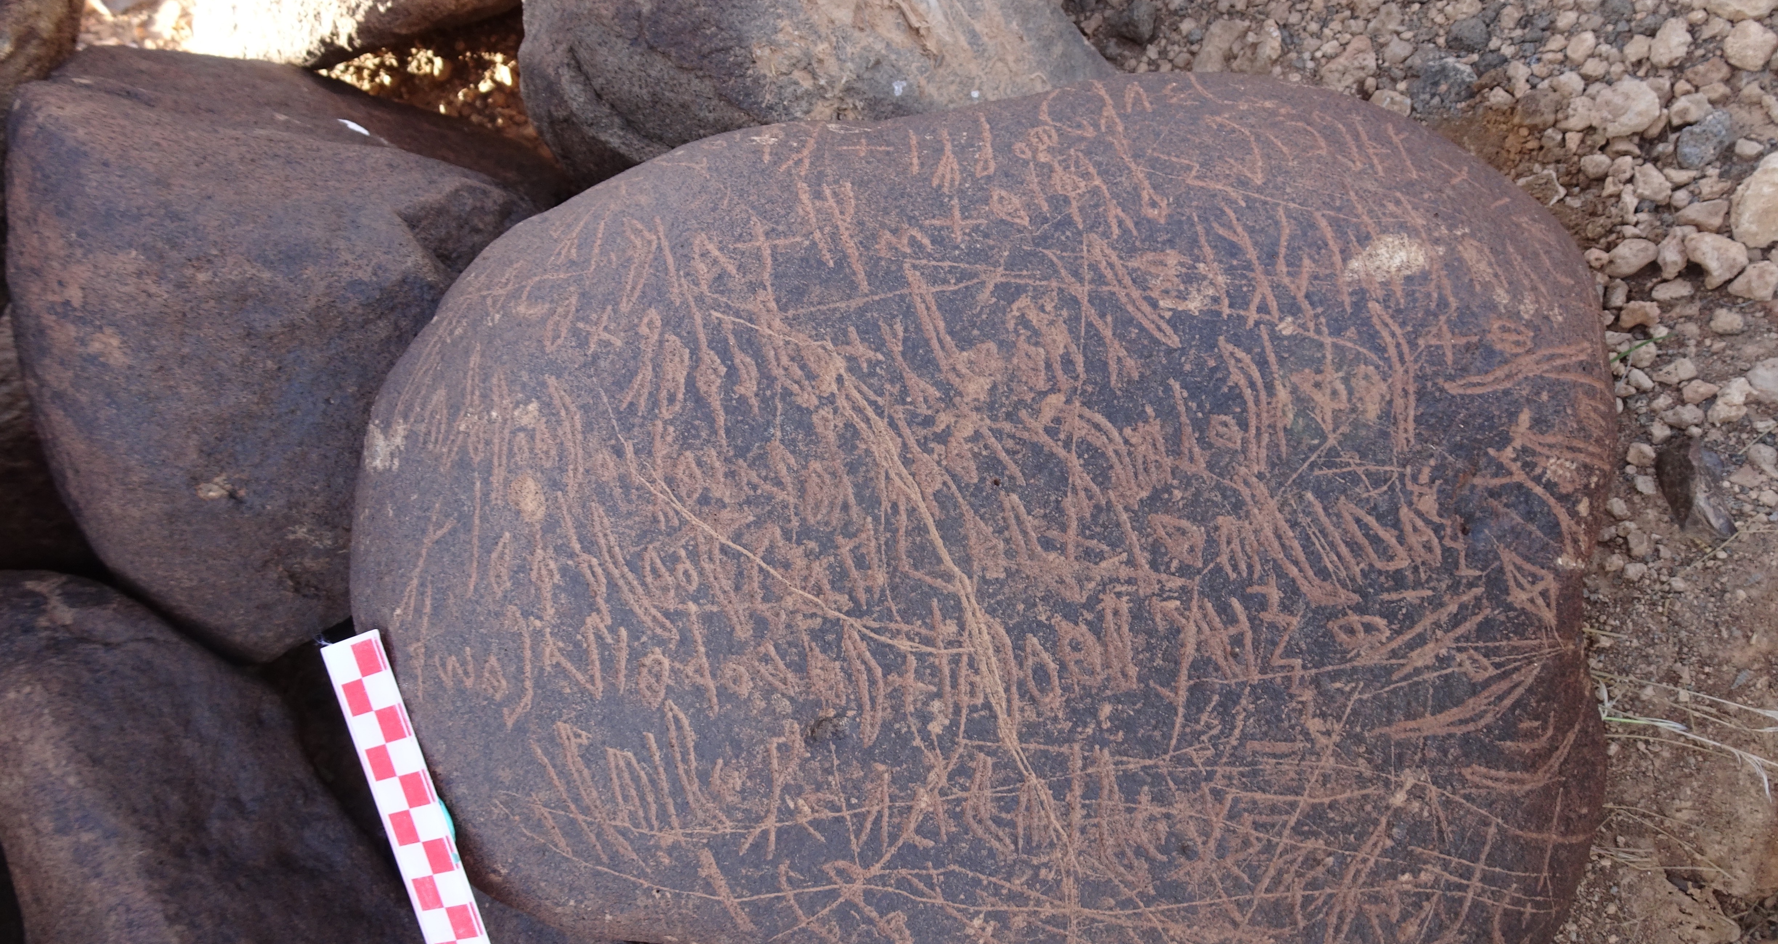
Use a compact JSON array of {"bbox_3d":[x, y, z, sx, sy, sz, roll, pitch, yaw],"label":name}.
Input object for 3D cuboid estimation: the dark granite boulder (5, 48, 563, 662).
[{"bbox_3d":[-0.204,-0.041,0.430,0.205,0.170,0.210,0,65,0],"label":"dark granite boulder"}]

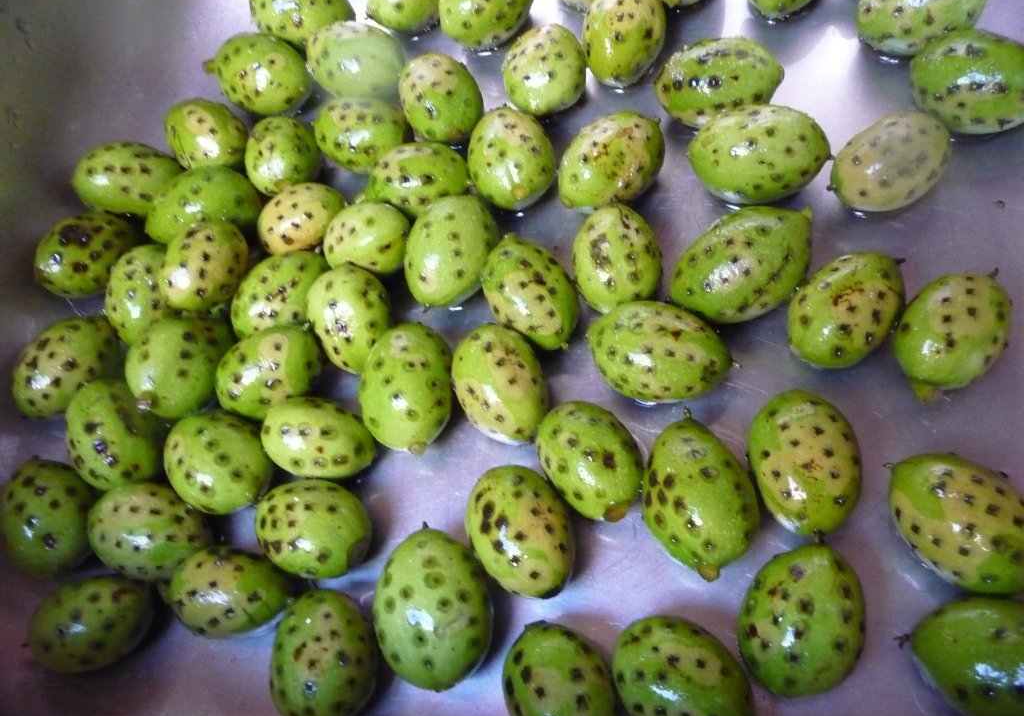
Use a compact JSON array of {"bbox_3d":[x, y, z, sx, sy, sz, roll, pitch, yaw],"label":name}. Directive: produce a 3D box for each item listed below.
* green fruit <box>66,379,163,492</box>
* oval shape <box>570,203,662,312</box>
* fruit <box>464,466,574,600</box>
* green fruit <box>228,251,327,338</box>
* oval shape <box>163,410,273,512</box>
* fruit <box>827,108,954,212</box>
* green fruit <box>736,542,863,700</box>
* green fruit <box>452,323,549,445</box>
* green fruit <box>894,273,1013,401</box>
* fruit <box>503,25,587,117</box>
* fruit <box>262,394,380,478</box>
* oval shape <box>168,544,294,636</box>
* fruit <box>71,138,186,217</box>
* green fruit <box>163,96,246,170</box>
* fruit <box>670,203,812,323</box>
[{"bbox_3d":[-0.143,0.028,0.299,0.031,0.031,0.043,-27,65,-1],"label":"green fruit"},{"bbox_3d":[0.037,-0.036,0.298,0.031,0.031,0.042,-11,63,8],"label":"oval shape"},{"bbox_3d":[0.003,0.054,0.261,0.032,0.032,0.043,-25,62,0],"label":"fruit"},{"bbox_3d":[-0.094,-0.026,0.333,0.043,0.031,0.031,-40,65,-8],"label":"green fruit"},{"bbox_3d":[-0.096,0.034,0.271,0.039,0.030,0.030,36,74,21],"label":"oval shape"},{"bbox_3d":[0.140,-0.072,0.306,0.044,0.034,0.034,-30,64,-4],"label":"fruit"},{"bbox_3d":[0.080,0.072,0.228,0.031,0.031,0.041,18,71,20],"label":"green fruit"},{"bbox_3d":[-0.004,0.009,0.303,0.032,0.032,0.049,-25,64,-1],"label":"green fruit"},{"bbox_3d":[0.135,-0.009,0.254,0.030,0.030,0.043,29,76,24],"label":"green fruit"},{"bbox_3d":[0.014,-0.122,0.351,0.033,0.033,0.040,23,72,19],"label":"fruit"},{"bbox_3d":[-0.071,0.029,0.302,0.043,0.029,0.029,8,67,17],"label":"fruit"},{"bbox_3d":[-0.099,0.082,0.291,0.045,0.029,0.029,9,68,14],"label":"oval shape"},{"bbox_3d":[-0.173,-0.081,0.373,0.053,0.032,0.032,10,68,15],"label":"fruit"},{"bbox_3d":[-0.139,-0.102,0.377,0.039,0.032,0.032,28,74,20],"label":"green fruit"},{"bbox_3d":[0.078,-0.032,0.278,0.051,0.034,0.034,-33,61,1],"label":"fruit"}]

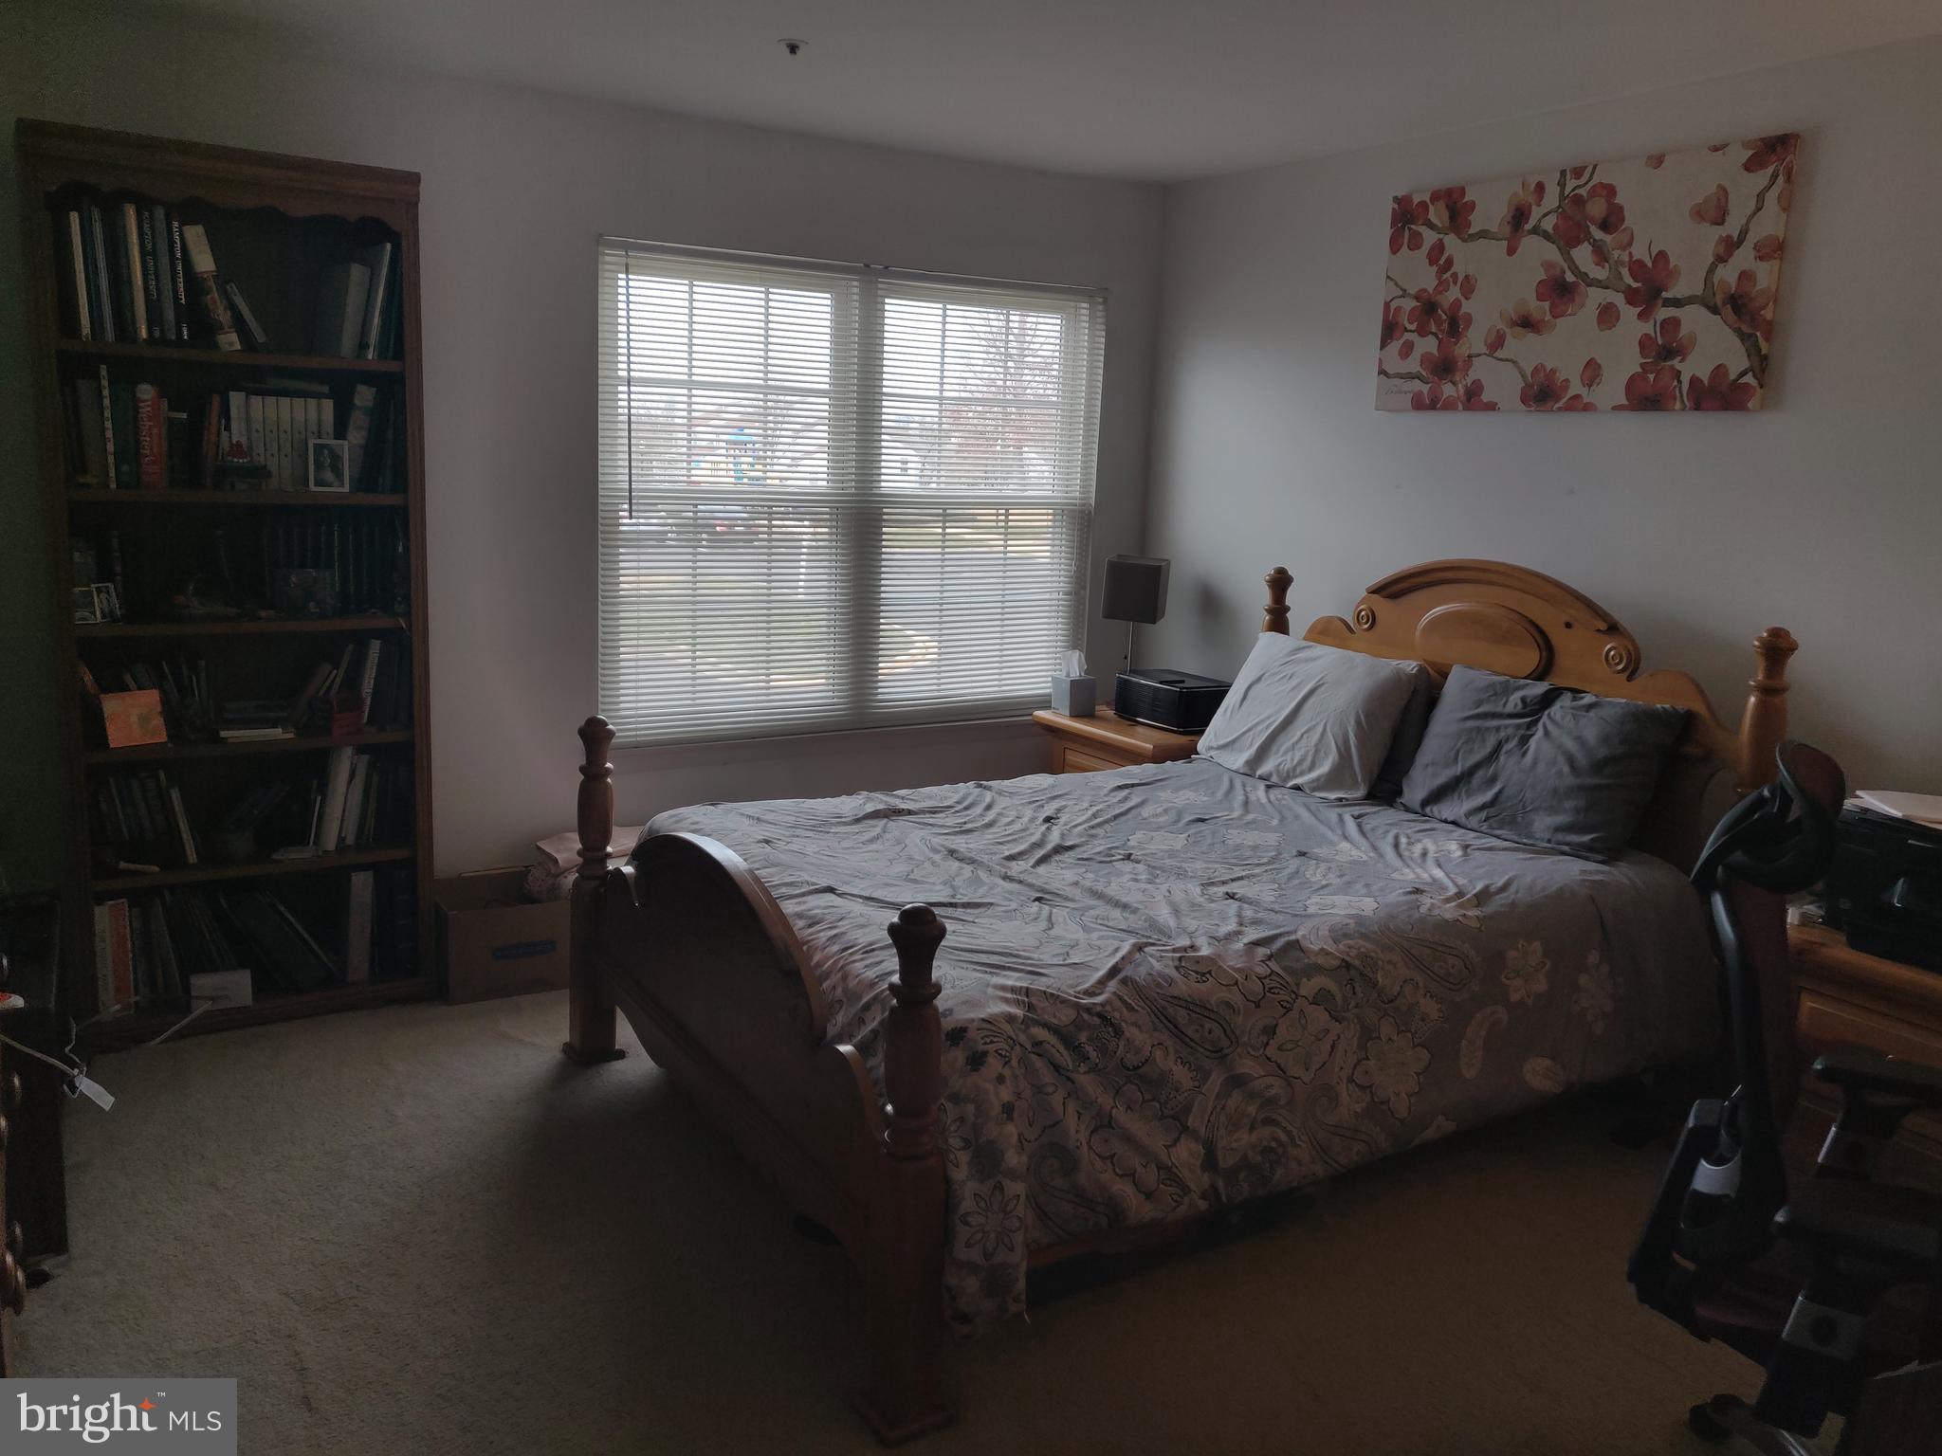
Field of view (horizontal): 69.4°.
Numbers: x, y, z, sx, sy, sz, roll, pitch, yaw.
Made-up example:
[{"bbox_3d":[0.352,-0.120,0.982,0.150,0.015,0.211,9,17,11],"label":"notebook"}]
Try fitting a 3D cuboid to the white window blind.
[{"bbox_3d":[-0.304,-0.709,4.482,1.786,1.460,0.050,-5,13,-32],"label":"white window blind"}]

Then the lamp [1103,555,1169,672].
[{"bbox_3d":[0.567,-0.330,4.999,0.200,0.545,0.200,6,12,18],"label":"lamp"}]

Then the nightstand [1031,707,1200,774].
[{"bbox_3d":[0.587,0.277,4.893,0.472,0.593,0.613,-5,14,-33],"label":"nightstand"}]

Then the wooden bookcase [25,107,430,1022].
[{"bbox_3d":[-1.798,-0.305,3.487,0.806,2.101,0.305,-5,13,-32],"label":"wooden bookcase"}]

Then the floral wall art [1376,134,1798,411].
[{"bbox_3d":[1.525,-1.132,3.634,0.033,0.606,1.142,-5,13,-32],"label":"floral wall art"}]

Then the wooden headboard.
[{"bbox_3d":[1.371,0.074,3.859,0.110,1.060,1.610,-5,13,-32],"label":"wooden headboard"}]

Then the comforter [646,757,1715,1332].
[{"bbox_3d":[0.417,0.467,3.287,2.015,0.485,1.629,-5,13,-32],"label":"comforter"}]

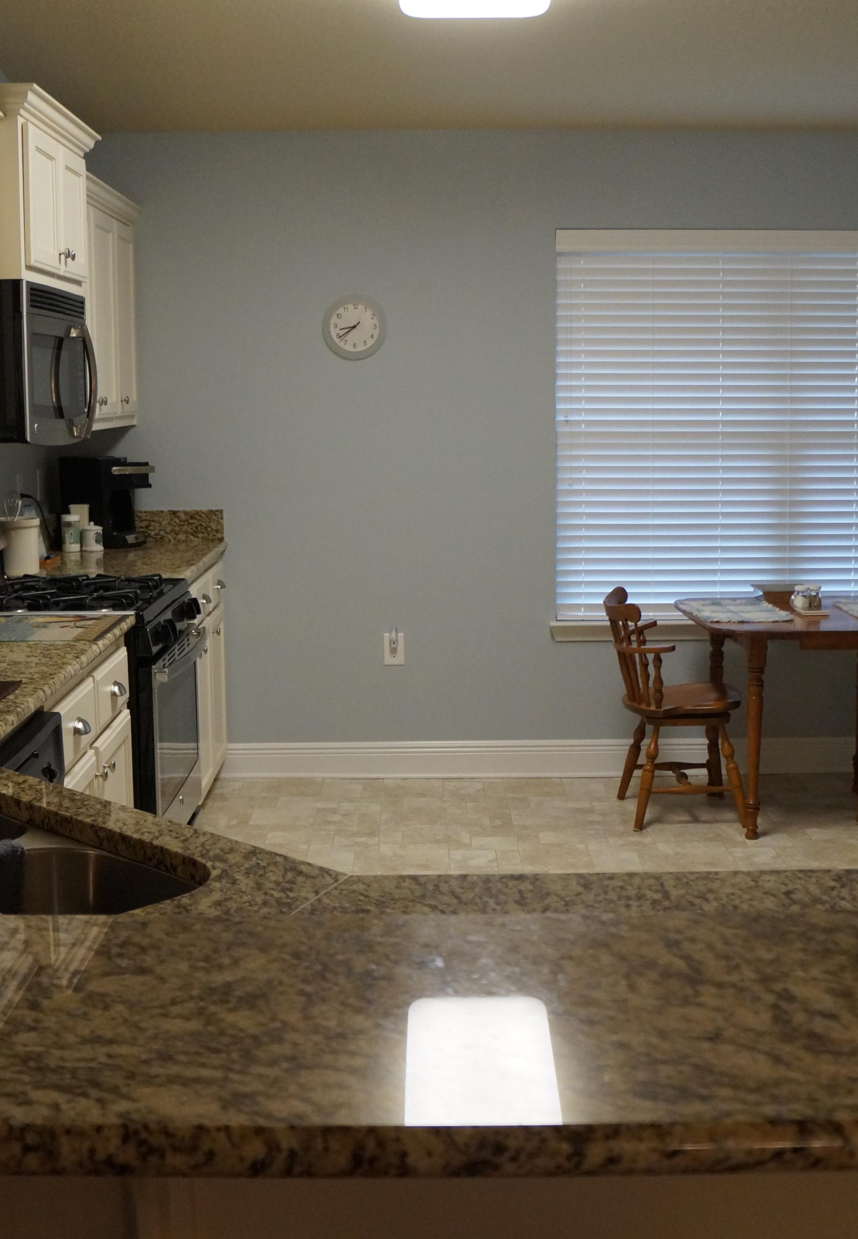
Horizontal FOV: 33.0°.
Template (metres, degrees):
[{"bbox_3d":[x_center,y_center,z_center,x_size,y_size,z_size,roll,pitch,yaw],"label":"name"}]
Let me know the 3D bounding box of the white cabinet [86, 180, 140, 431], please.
[{"bbox_3d":[-1.220,-1.031,4.854,0.360,0.797,1.050,0,9,-1],"label":"white cabinet"}]

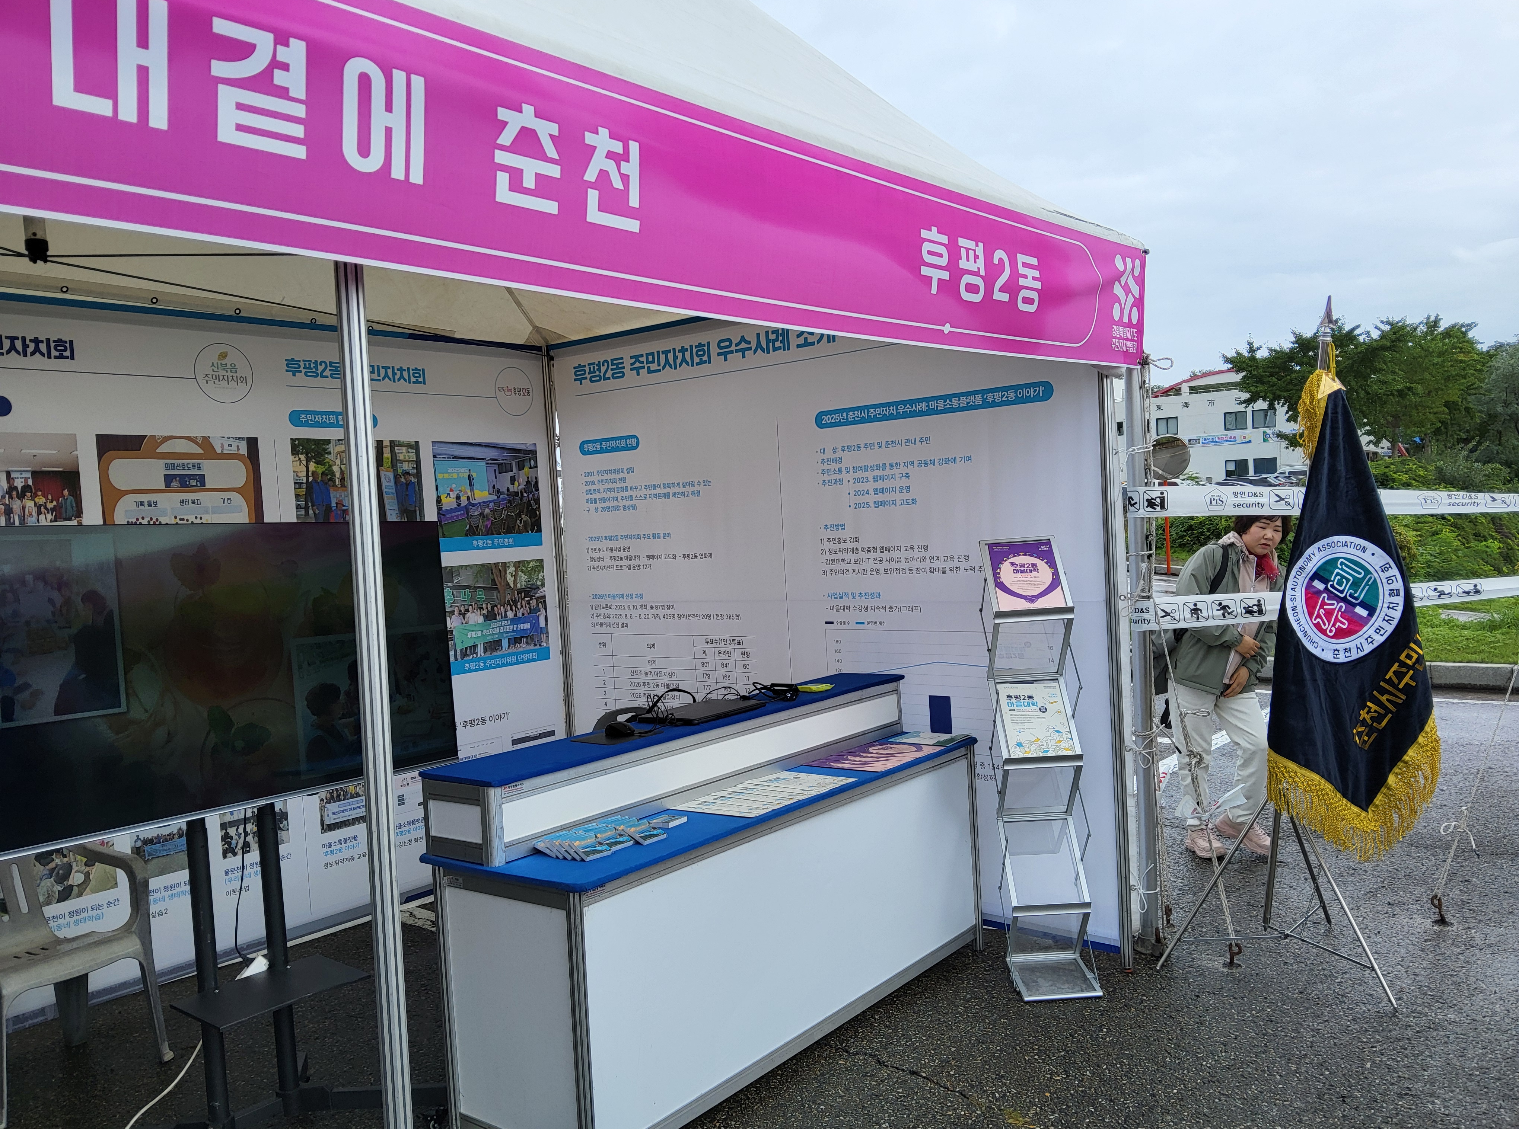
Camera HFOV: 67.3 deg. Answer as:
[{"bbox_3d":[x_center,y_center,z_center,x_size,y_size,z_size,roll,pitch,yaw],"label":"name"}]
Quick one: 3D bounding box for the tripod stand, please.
[{"bbox_3d":[1.690,1.013,3.910,0.684,0.700,0.743,-3,2,12],"label":"tripod stand"}]

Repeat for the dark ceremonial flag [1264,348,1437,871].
[{"bbox_3d":[1.982,0.144,3.800,0.520,1.640,0.320,-2,2,18],"label":"dark ceremonial flag"}]

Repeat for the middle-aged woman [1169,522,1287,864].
[{"bbox_3d":[2.089,0.535,5.128,0.500,1.550,0.470,-4,2,-28],"label":"middle-aged woman"}]

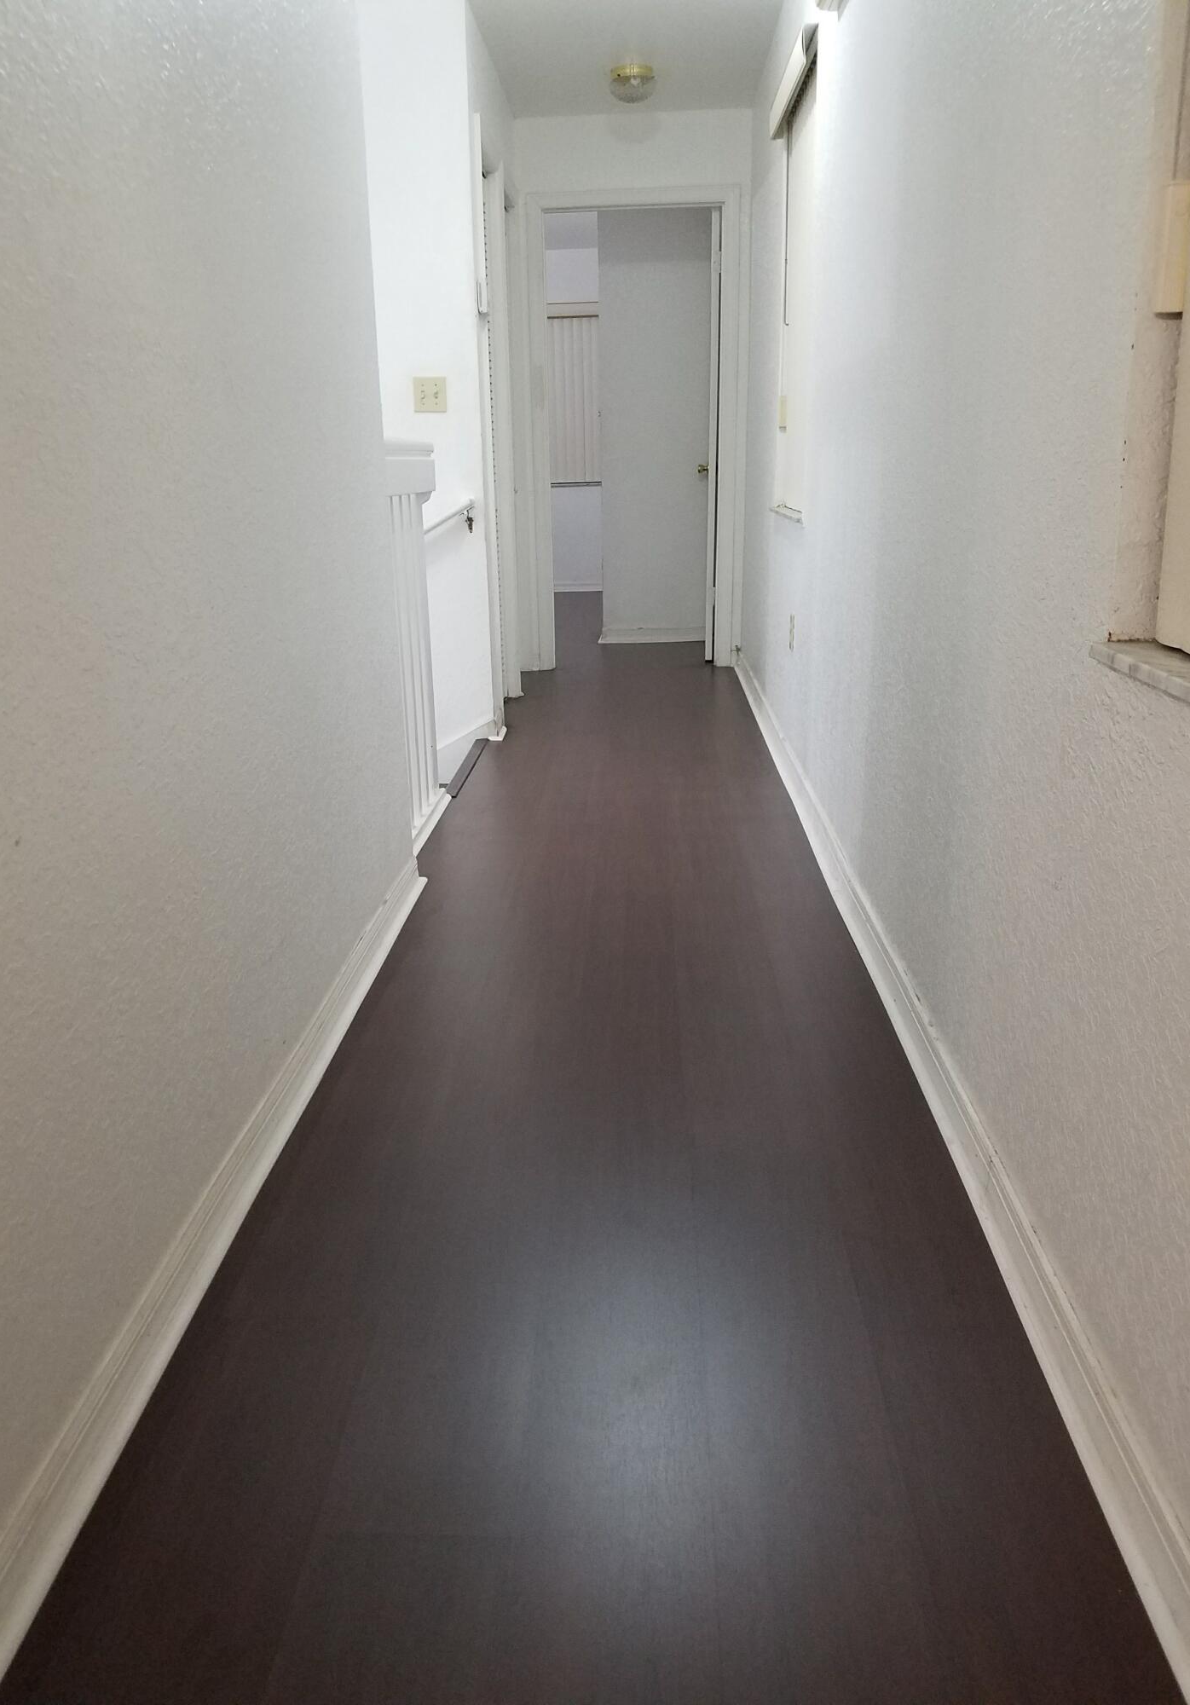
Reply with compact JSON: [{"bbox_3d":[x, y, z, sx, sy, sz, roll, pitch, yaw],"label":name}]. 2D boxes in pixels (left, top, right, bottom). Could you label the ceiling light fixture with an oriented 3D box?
[{"bbox_3d":[0.149,-2.981,4.989,0.182,0.108,0.182,0,17,2],"label":"ceiling light fixture"}]

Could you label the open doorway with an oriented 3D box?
[{"bbox_3d":[0.186,-1.934,6.017,0.955,2.126,0.120,0,17,2],"label":"open doorway"}]

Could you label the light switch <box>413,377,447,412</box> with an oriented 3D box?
[{"bbox_3d":[-0.564,-1.565,4.383,0.115,0.115,0.015,0,17,2],"label":"light switch"}]

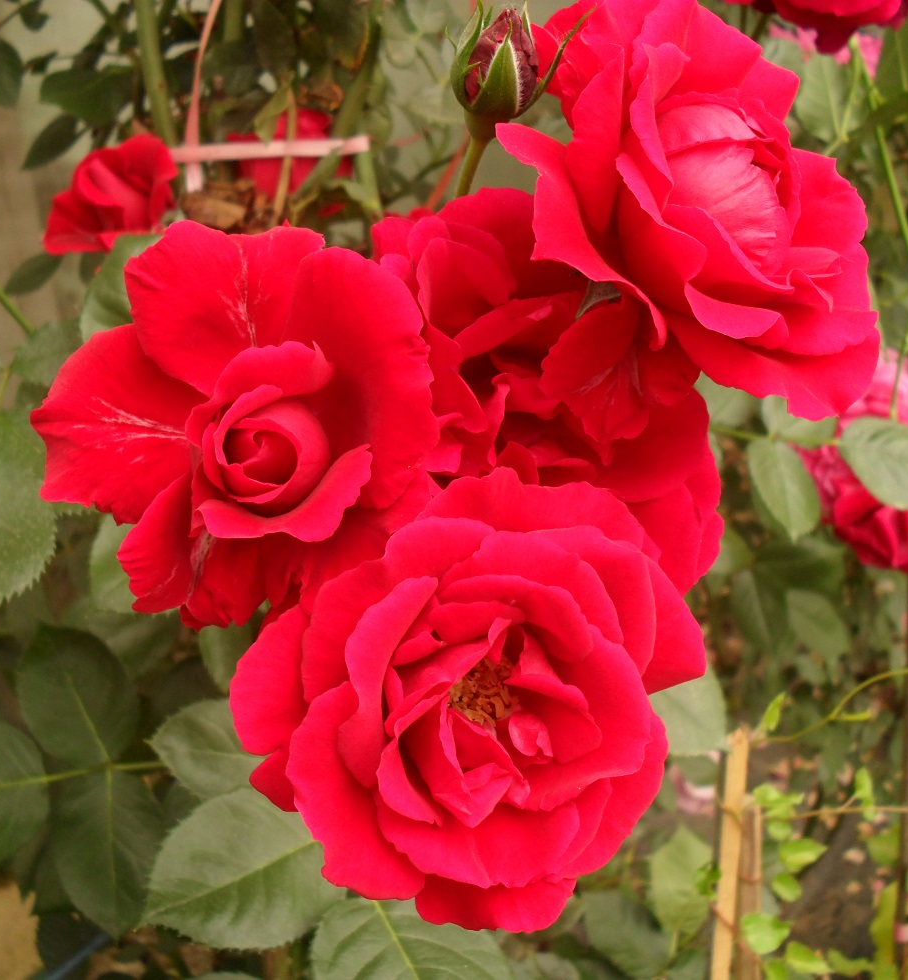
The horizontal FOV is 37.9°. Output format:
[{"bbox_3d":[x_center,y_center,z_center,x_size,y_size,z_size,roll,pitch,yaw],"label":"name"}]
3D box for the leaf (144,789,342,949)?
[{"bbox_3d":[-0.058,0.110,0.385,0.068,0.010,0.042,-20,63,-19],"label":"leaf"}]

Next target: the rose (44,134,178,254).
[{"bbox_3d":[-0.159,-0.136,0.610,0.060,0.052,0.060,14,34,0],"label":"rose"}]

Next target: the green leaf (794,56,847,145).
[{"bbox_3d":[0.169,-0.178,0.600,0.022,0.042,0.008,-19,-4,14],"label":"green leaf"}]

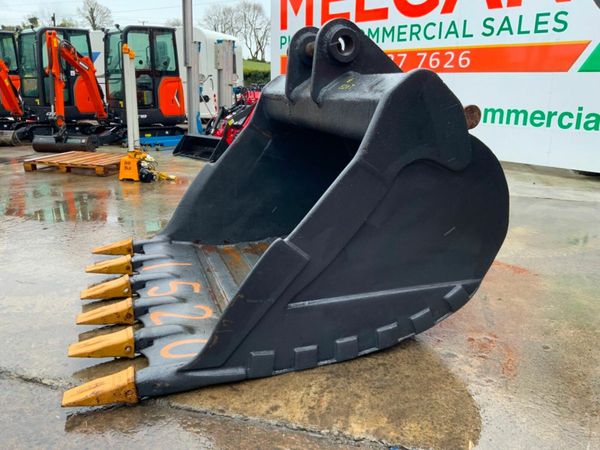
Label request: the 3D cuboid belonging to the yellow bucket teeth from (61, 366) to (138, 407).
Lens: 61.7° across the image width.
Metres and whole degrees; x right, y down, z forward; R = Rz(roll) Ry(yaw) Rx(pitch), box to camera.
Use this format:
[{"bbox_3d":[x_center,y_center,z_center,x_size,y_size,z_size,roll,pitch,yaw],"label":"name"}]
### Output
[{"bbox_3d":[-0.687,0.568,1.729,0.237,0.085,0.103,-4,19,-18],"label":"yellow bucket teeth"}]

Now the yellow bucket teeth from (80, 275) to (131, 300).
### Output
[{"bbox_3d":[-0.957,0.318,2.480,0.237,0.085,0.103,-4,19,-18],"label":"yellow bucket teeth"}]

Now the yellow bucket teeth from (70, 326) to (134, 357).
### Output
[{"bbox_3d":[-0.786,0.479,1.997,0.237,0.085,0.103,-4,19,-18],"label":"yellow bucket teeth"}]

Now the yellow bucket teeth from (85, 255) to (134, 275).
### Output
[{"bbox_3d":[-1.045,0.228,2.754,0.237,0.085,0.103,-4,19,-18],"label":"yellow bucket teeth"}]

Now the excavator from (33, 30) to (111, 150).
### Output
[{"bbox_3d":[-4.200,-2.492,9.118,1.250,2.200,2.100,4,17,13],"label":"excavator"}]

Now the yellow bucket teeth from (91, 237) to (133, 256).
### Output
[{"bbox_3d":[-1.125,0.139,3.019,0.237,0.085,0.103,-4,19,-18],"label":"yellow bucket teeth"}]

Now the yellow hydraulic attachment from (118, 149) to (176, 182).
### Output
[{"bbox_3d":[-1.780,-0.717,5.889,0.600,0.340,0.300,3,17,10],"label":"yellow hydraulic attachment"}]

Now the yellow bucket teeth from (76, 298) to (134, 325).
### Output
[{"bbox_3d":[-0.866,0.399,2.238,0.237,0.085,0.103,-4,19,-18],"label":"yellow bucket teeth"}]

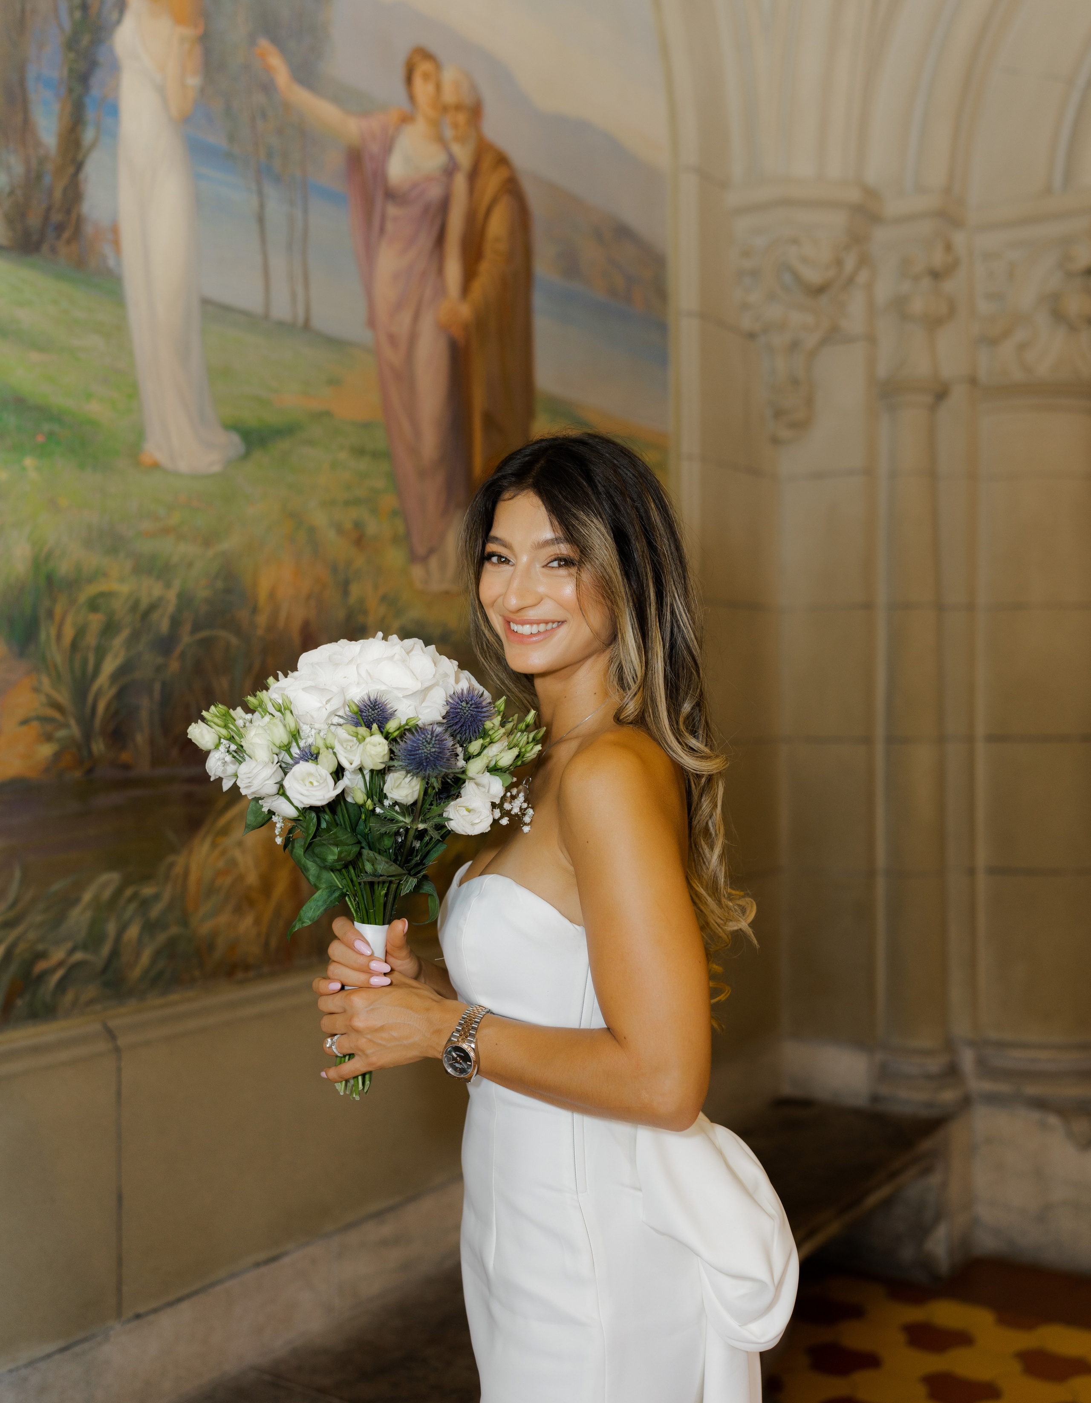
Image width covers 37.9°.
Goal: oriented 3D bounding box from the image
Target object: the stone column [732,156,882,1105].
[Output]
[{"bbox_3d":[0.700,-0.130,4.260,0.330,2.440,0.270,0,0,32],"label":"stone column"}]

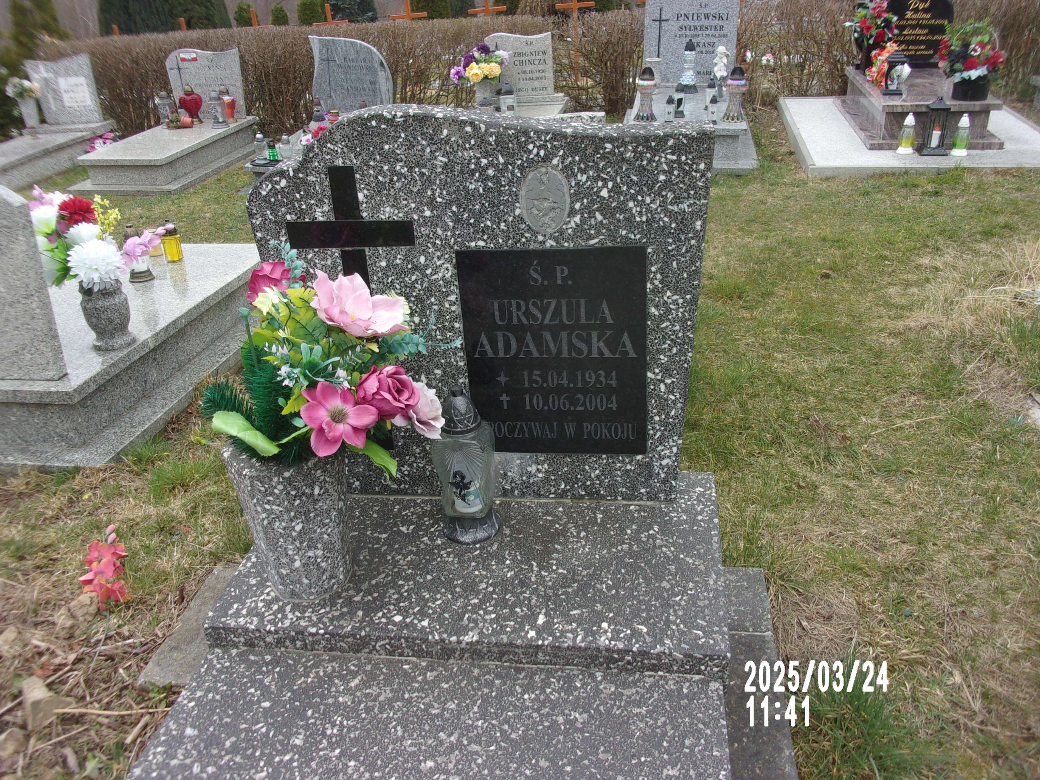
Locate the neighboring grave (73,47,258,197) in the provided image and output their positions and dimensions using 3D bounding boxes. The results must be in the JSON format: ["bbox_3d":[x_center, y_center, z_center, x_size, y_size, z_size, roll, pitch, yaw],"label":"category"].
[{"bbox_3d":[-2.818,-2.220,6.784,0.870,0.840,1.960,2,28,9],"label":"neighboring grave"}]

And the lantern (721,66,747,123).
[{"bbox_3d":[1.414,-1.939,5.492,0.160,0.339,0.160,2,28,10],"label":"lantern"}]

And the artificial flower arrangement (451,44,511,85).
[{"bbox_3d":[-0.306,-2.456,6.334,0.420,0.285,0.330,2,28,10],"label":"artificial flower arrangement"}]

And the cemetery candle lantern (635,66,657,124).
[{"bbox_3d":[0.849,-2.006,5.674,0.155,0.344,0.155,2,28,10],"label":"cemetery candle lantern"}]

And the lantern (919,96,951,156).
[{"bbox_3d":[2.653,-1.672,5.311,0.170,0.338,0.170,7,29,19],"label":"lantern"}]

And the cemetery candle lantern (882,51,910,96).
[{"bbox_3d":[2.542,-2.140,5.677,0.165,0.275,0.150,2,29,12],"label":"cemetery candle lantern"}]

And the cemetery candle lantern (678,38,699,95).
[{"bbox_3d":[1.265,-2.387,6.186,0.145,0.386,0.145,2,28,10],"label":"cemetery candle lantern"}]

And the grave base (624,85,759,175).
[{"bbox_3d":[1.256,-1.965,6.232,0.850,0.270,2.000,2,28,10],"label":"grave base"}]

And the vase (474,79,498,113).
[{"bbox_3d":[-0.259,-2.200,6.300,0.170,0.290,0.170,2,29,12],"label":"vase"}]

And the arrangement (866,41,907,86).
[{"bbox_3d":[2.609,-2.319,6.010,0.270,0.300,0.220,2,28,10],"label":"arrangement"}]

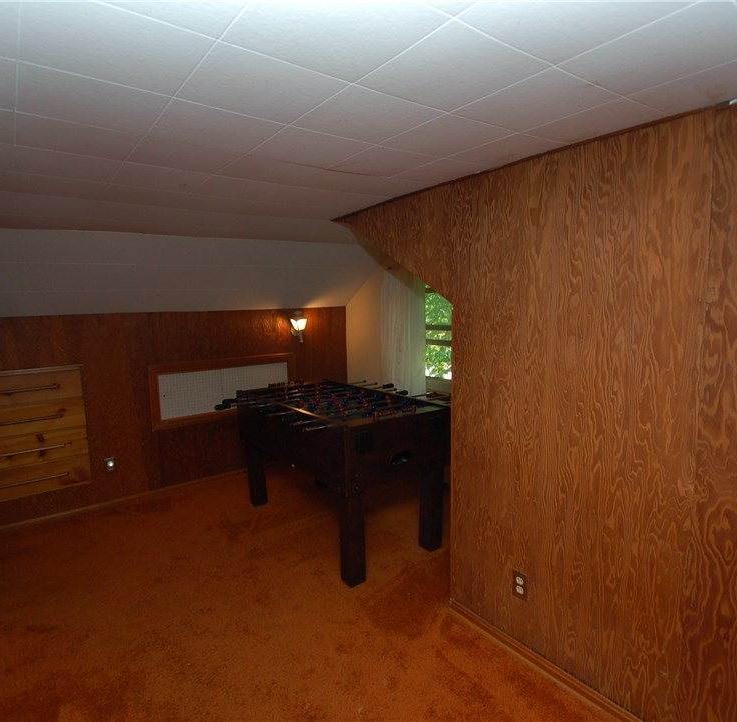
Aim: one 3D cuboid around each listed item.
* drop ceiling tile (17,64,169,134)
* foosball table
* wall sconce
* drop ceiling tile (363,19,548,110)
[{"bbox_3d":[-0.682,-0.641,1.117,0.308,0.020,0.308,-8,11,-37],"label":"drop ceiling tile"},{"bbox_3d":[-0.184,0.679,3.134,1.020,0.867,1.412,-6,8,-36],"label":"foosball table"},{"bbox_3d":[-0.679,-0.335,4.390,0.130,0.310,0.190,-6,8,-37],"label":"wall sconce"},{"bbox_3d":[0.181,-0.642,0.997,0.308,0.020,0.308,-8,11,-37],"label":"drop ceiling tile"}]

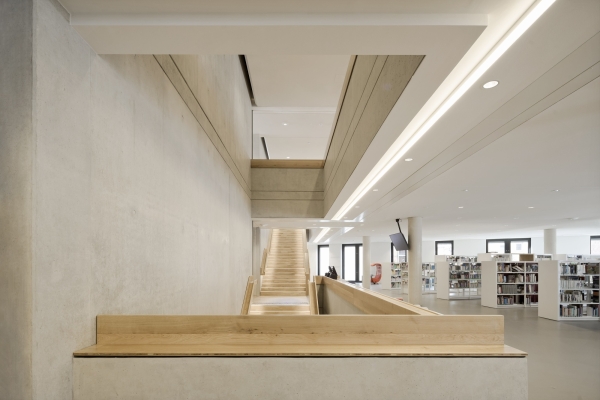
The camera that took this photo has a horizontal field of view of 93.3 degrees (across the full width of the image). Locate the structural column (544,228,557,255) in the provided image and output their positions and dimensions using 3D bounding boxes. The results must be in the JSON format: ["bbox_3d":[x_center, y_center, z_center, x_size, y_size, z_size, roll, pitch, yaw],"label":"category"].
[{"bbox_3d":[11.672,2.912,13.200,0.420,3.000,0.420,0,-6,0],"label":"structural column"}]

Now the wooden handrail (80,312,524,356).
[{"bbox_3d":[0.006,1.086,2.280,3.400,0.270,0.320,0,-6,0],"label":"wooden handrail"}]

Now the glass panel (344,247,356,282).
[{"bbox_3d":[3.886,4.925,21.800,0.940,2.720,0.080,-3,-6,24],"label":"glass panel"}]

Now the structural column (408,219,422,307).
[{"bbox_3d":[3.934,2.112,9.650,0.430,3.000,0.430,0,-6,0],"label":"structural column"}]

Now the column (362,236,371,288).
[{"bbox_3d":[3.914,3.680,16.600,0.420,3.000,0.420,0,-6,0],"label":"column"}]

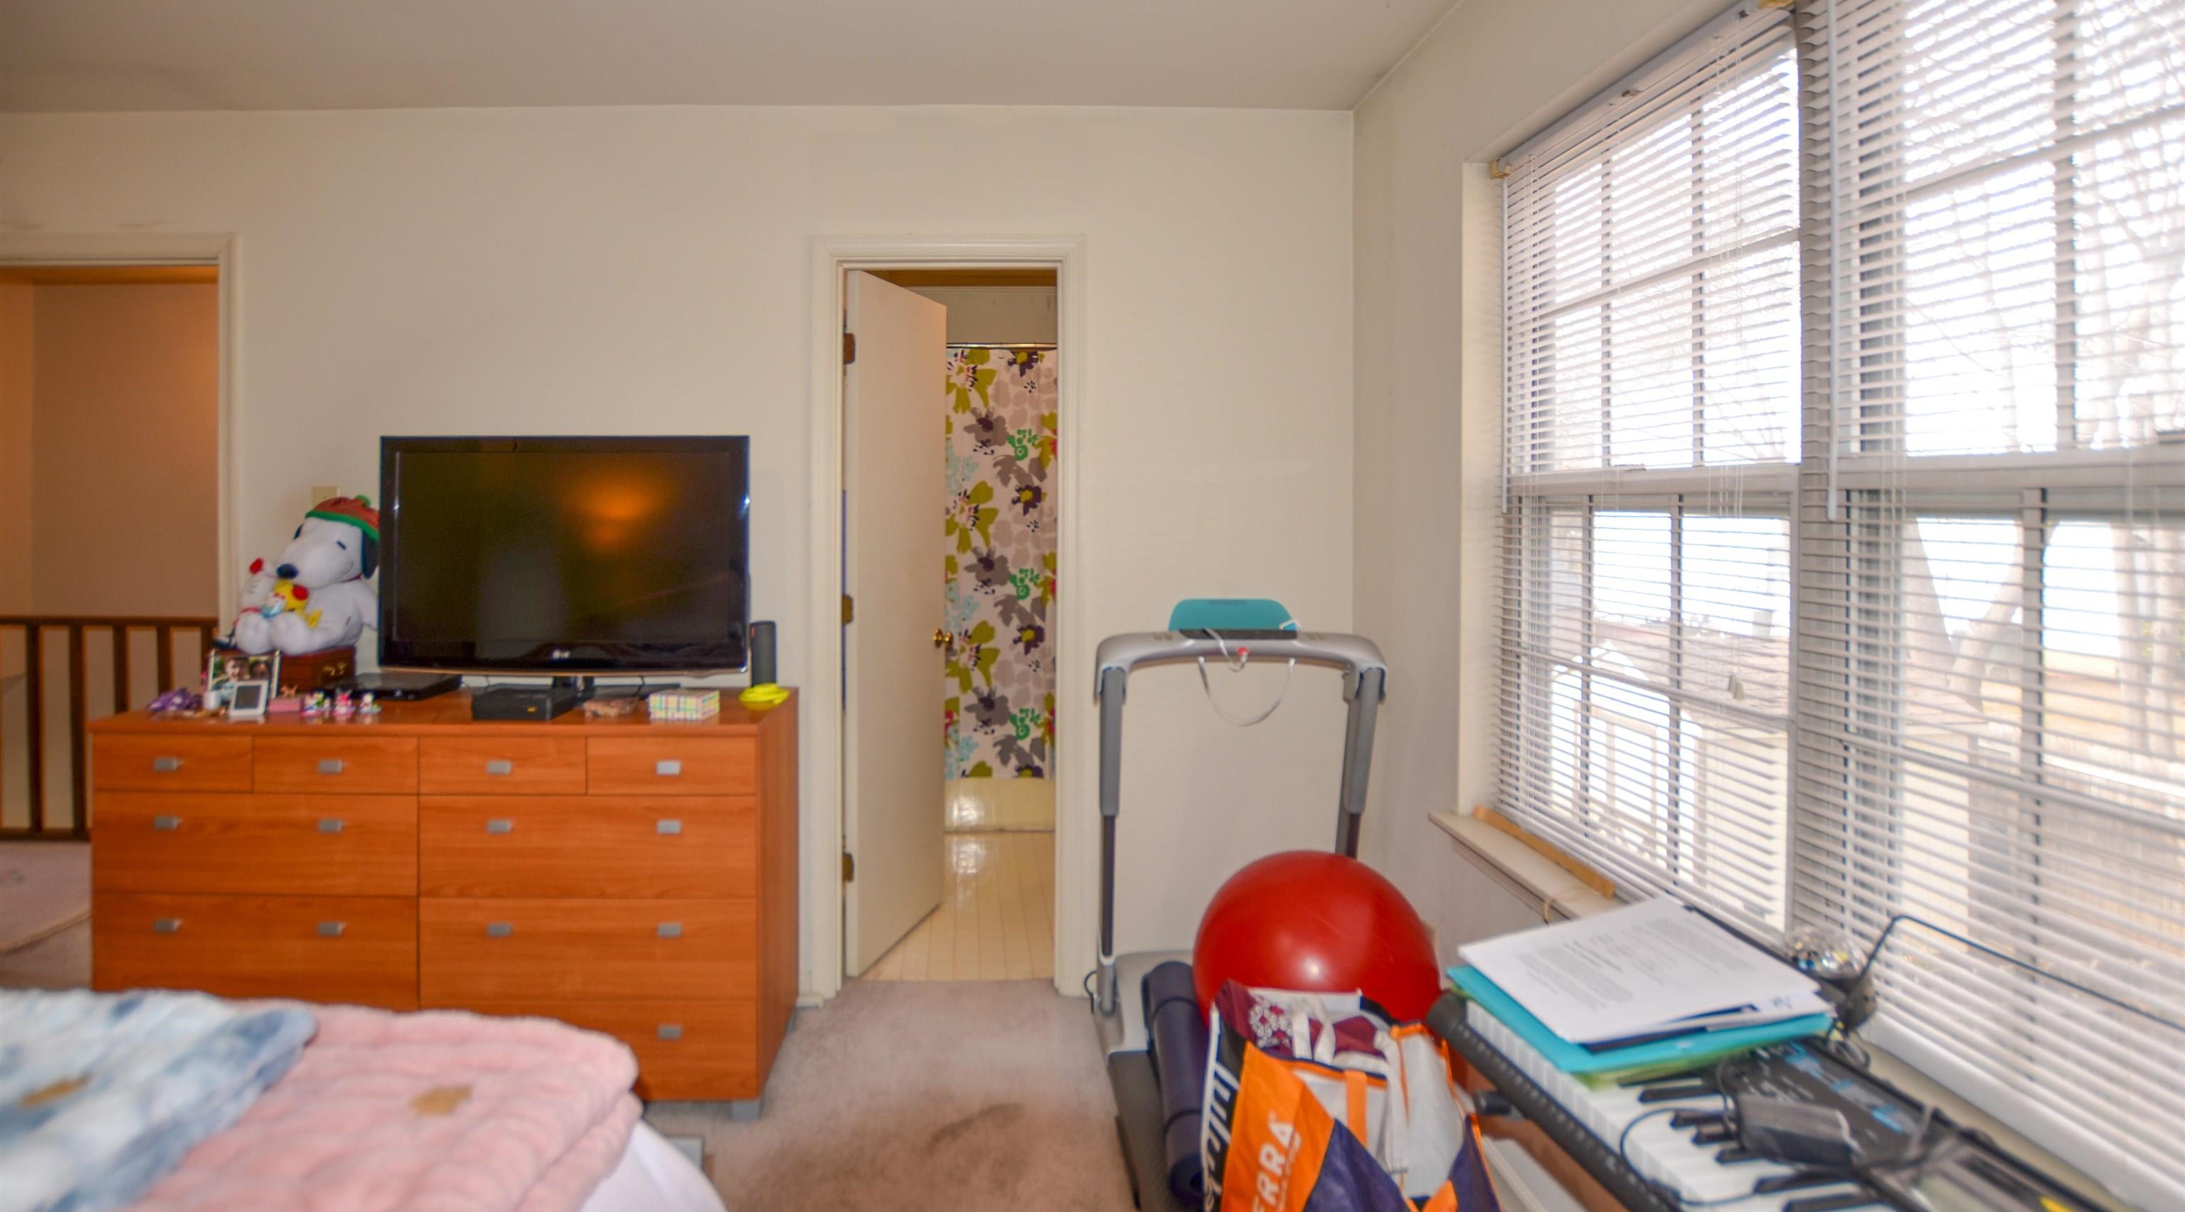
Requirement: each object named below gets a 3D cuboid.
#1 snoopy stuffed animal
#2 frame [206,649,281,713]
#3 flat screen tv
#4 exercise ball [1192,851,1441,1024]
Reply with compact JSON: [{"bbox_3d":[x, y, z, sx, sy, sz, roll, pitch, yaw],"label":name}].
[{"bbox_3d":[-2.037,-0.082,2.370,0.280,0.410,0.290,0,3,3],"label":"snoopy stuffed animal"},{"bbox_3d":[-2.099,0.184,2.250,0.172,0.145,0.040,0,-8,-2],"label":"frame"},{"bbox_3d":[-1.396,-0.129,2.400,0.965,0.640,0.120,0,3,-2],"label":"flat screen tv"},{"bbox_3d":[0.502,0.839,2.072,0.540,0.540,0.540,0,3,0],"label":"exercise ball"}]

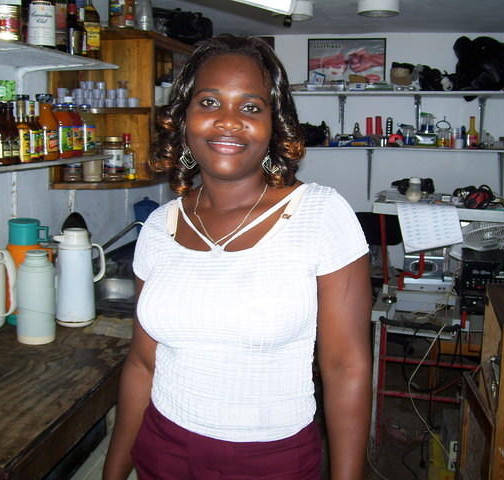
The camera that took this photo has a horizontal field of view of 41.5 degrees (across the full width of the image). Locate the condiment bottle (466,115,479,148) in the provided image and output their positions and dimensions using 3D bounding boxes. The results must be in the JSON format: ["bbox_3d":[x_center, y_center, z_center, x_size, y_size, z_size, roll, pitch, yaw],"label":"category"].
[{"bbox_3d":[1.149,-0.560,3.470,0.063,0.167,0.063,3,9,12],"label":"condiment bottle"}]

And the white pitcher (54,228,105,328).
[{"bbox_3d":[-0.542,0.114,2.093,0.160,0.295,0.130,-1,10,-14],"label":"white pitcher"}]

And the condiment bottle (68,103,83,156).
[{"bbox_3d":[-0.647,-0.402,2.433,0.056,0.190,0.056,-7,13,-41],"label":"condiment bottle"}]

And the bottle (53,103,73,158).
[{"bbox_3d":[-0.657,-0.382,2.325,0.056,0.188,0.056,-7,13,-41],"label":"bottle"}]

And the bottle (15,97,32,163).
[{"bbox_3d":[-0.705,-0.342,2.058,0.050,0.200,0.050,-7,13,-41],"label":"bottle"}]

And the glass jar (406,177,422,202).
[{"bbox_3d":[0.747,-0.234,3.080,0.079,0.120,0.079,3,9,12],"label":"glass jar"}]

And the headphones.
[{"bbox_3d":[1.032,-0.198,3.060,0.150,0.100,0.120,0,9,-5],"label":"headphones"}]

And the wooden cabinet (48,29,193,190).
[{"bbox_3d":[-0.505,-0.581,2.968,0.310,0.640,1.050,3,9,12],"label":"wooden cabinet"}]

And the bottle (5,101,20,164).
[{"bbox_3d":[-0.717,-0.323,1.992,0.050,0.188,0.050,-7,13,-41],"label":"bottle"}]

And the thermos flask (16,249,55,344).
[{"bbox_3d":[-0.619,0.166,1.900,0.113,0.250,0.113,3,9,12],"label":"thermos flask"}]

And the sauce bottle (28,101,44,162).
[{"bbox_3d":[-0.590,-0.298,1.822,0.042,0.162,0.042,3,9,12],"label":"sauce bottle"}]

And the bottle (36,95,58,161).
[{"bbox_3d":[-0.578,-0.318,1.880,0.061,0.186,0.061,3,9,12],"label":"bottle"}]

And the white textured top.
[{"bbox_3d":[-0.006,0.111,1.160,0.400,0.430,0.265,3,10,13],"label":"white textured top"}]

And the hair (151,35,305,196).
[{"bbox_3d":[-0.041,-0.211,1.120,0.245,0.250,0.230,6,9,7],"label":"hair"}]

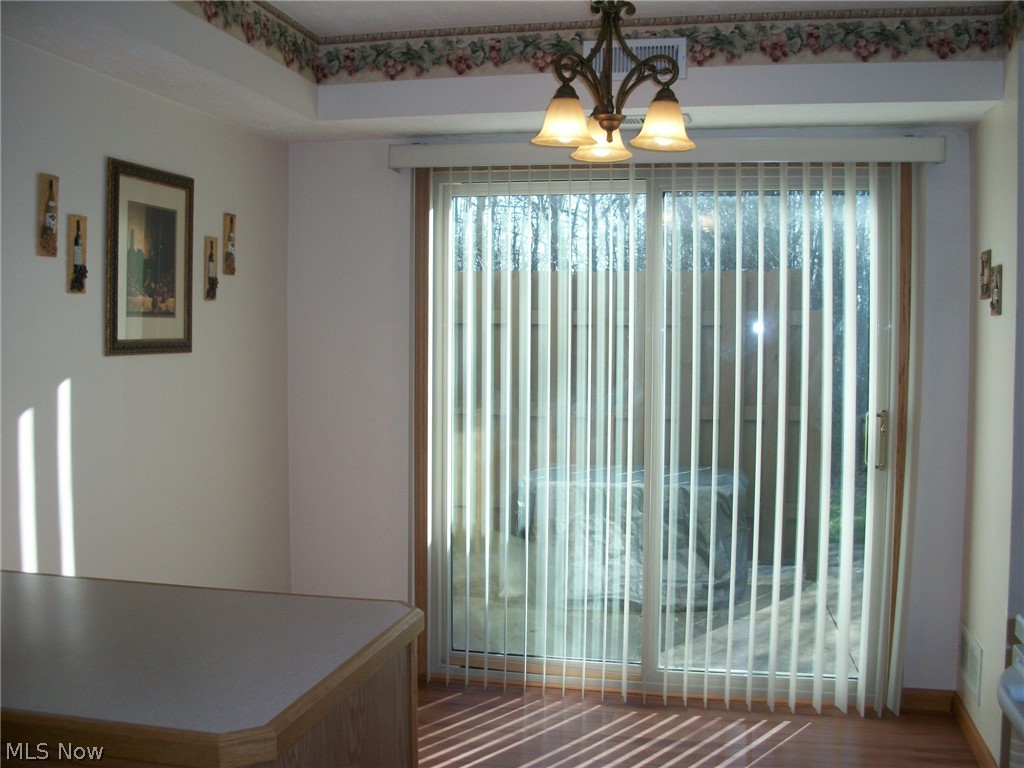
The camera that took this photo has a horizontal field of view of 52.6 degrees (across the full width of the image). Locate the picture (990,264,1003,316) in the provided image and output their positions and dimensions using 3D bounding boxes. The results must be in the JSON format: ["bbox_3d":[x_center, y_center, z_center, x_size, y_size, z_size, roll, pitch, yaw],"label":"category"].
[{"bbox_3d":[1.511,-0.290,3.227,0.016,0.157,0.070,1,3,12],"label":"picture"}]

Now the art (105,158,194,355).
[{"bbox_3d":[-1.118,-0.379,3.224,0.025,0.575,0.470,1,3,12],"label":"art"}]

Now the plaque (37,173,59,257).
[{"bbox_3d":[-1.224,-0.443,2.732,0.017,0.216,0.078,1,3,12],"label":"plaque"}]

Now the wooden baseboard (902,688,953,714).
[{"bbox_3d":[1.527,1.169,3.811,0.190,0.088,0.015,1,3,12],"label":"wooden baseboard"}]

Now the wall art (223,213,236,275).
[{"bbox_3d":[-1.016,-0.501,3.723,0.017,0.218,0.080,1,3,12],"label":"wall art"}]

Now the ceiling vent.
[{"bbox_3d":[0.406,-1.073,3.433,0.345,0.135,0.015,1,3,12],"label":"ceiling vent"}]

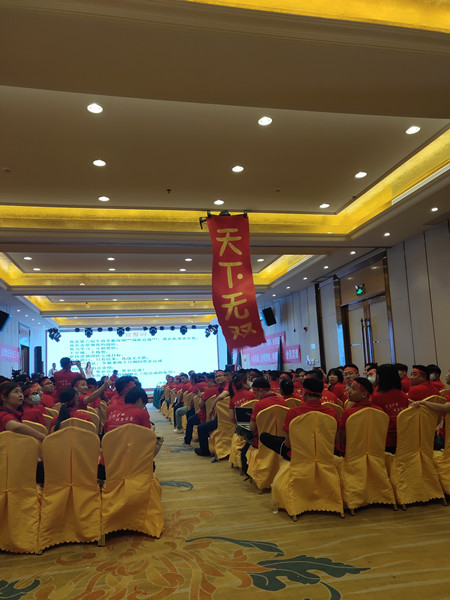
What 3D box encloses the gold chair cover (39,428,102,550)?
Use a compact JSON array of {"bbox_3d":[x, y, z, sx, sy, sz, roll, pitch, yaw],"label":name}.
[{"bbox_3d":[-1.270,1.501,4.307,0.470,0.930,0.580,0,-9,-15],"label":"gold chair cover"}]

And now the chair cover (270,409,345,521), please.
[{"bbox_3d":[0.772,1.517,4.919,0.470,0.930,0.580,0,-8,-12],"label":"chair cover"}]

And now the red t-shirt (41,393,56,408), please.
[{"bbox_3d":[-2.397,1.590,7.008,0.470,0.670,0.320,-5,-9,18],"label":"red t-shirt"}]

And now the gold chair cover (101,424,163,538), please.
[{"bbox_3d":[-0.784,1.500,4.416,0.470,0.930,0.580,-1,-8,-7],"label":"gold chair cover"}]

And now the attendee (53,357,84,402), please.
[{"bbox_3d":[-2.490,1.732,8.205,0.550,1.680,0.450,-1,-8,-9],"label":"attendee"}]

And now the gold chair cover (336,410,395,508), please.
[{"bbox_3d":[1.307,1.519,5.059,0.470,0.930,0.580,0,-8,-12],"label":"gold chair cover"}]

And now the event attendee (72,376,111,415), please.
[{"bbox_3d":[-1.617,1.607,6.339,0.620,1.330,0.800,-4,-8,13],"label":"event attendee"}]

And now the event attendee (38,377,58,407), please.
[{"bbox_3d":[-2.412,1.738,7.085,0.550,1.340,0.750,-5,-9,18],"label":"event attendee"}]

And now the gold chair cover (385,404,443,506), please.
[{"bbox_3d":[1.807,1.517,5.171,0.470,0.930,0.580,0,-8,-12],"label":"gold chair cover"}]

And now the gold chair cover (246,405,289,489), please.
[{"bbox_3d":[0.559,1.706,6.162,0.470,0.930,0.580,0,-9,-14],"label":"gold chair cover"}]

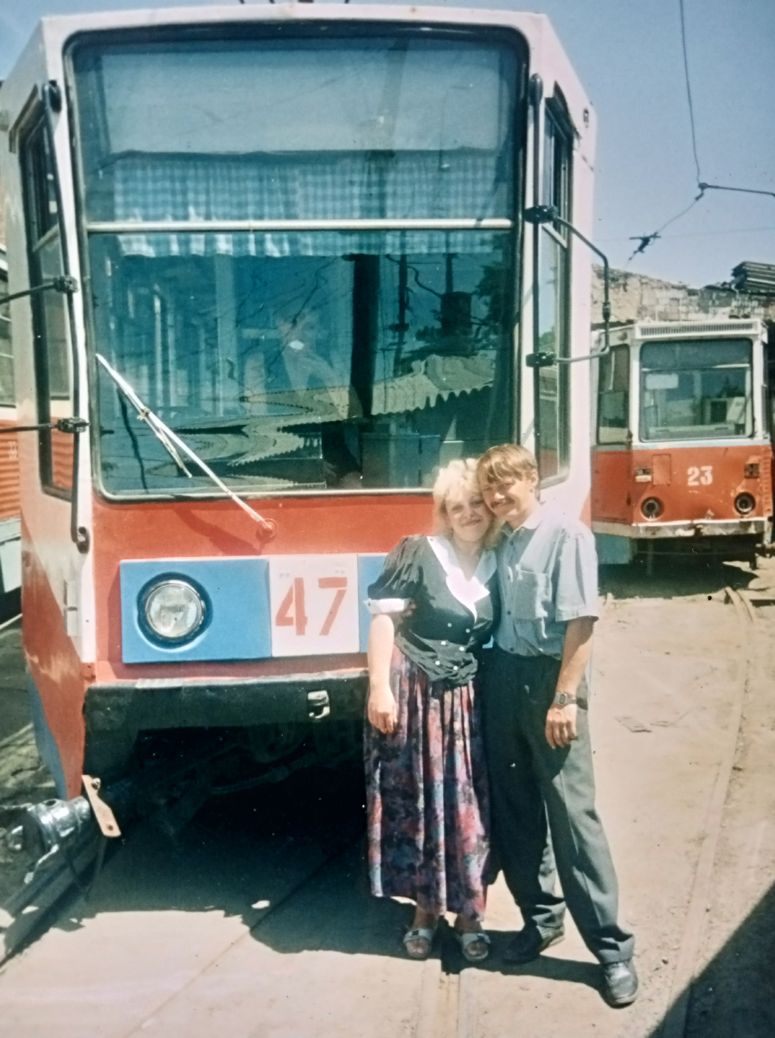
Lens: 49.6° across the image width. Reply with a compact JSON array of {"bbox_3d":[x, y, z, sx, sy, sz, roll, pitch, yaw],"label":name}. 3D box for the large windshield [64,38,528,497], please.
[{"bbox_3d":[-0.285,-0.856,2.880,1.500,1.560,0.070,-1,7,-3],"label":"large windshield"}]

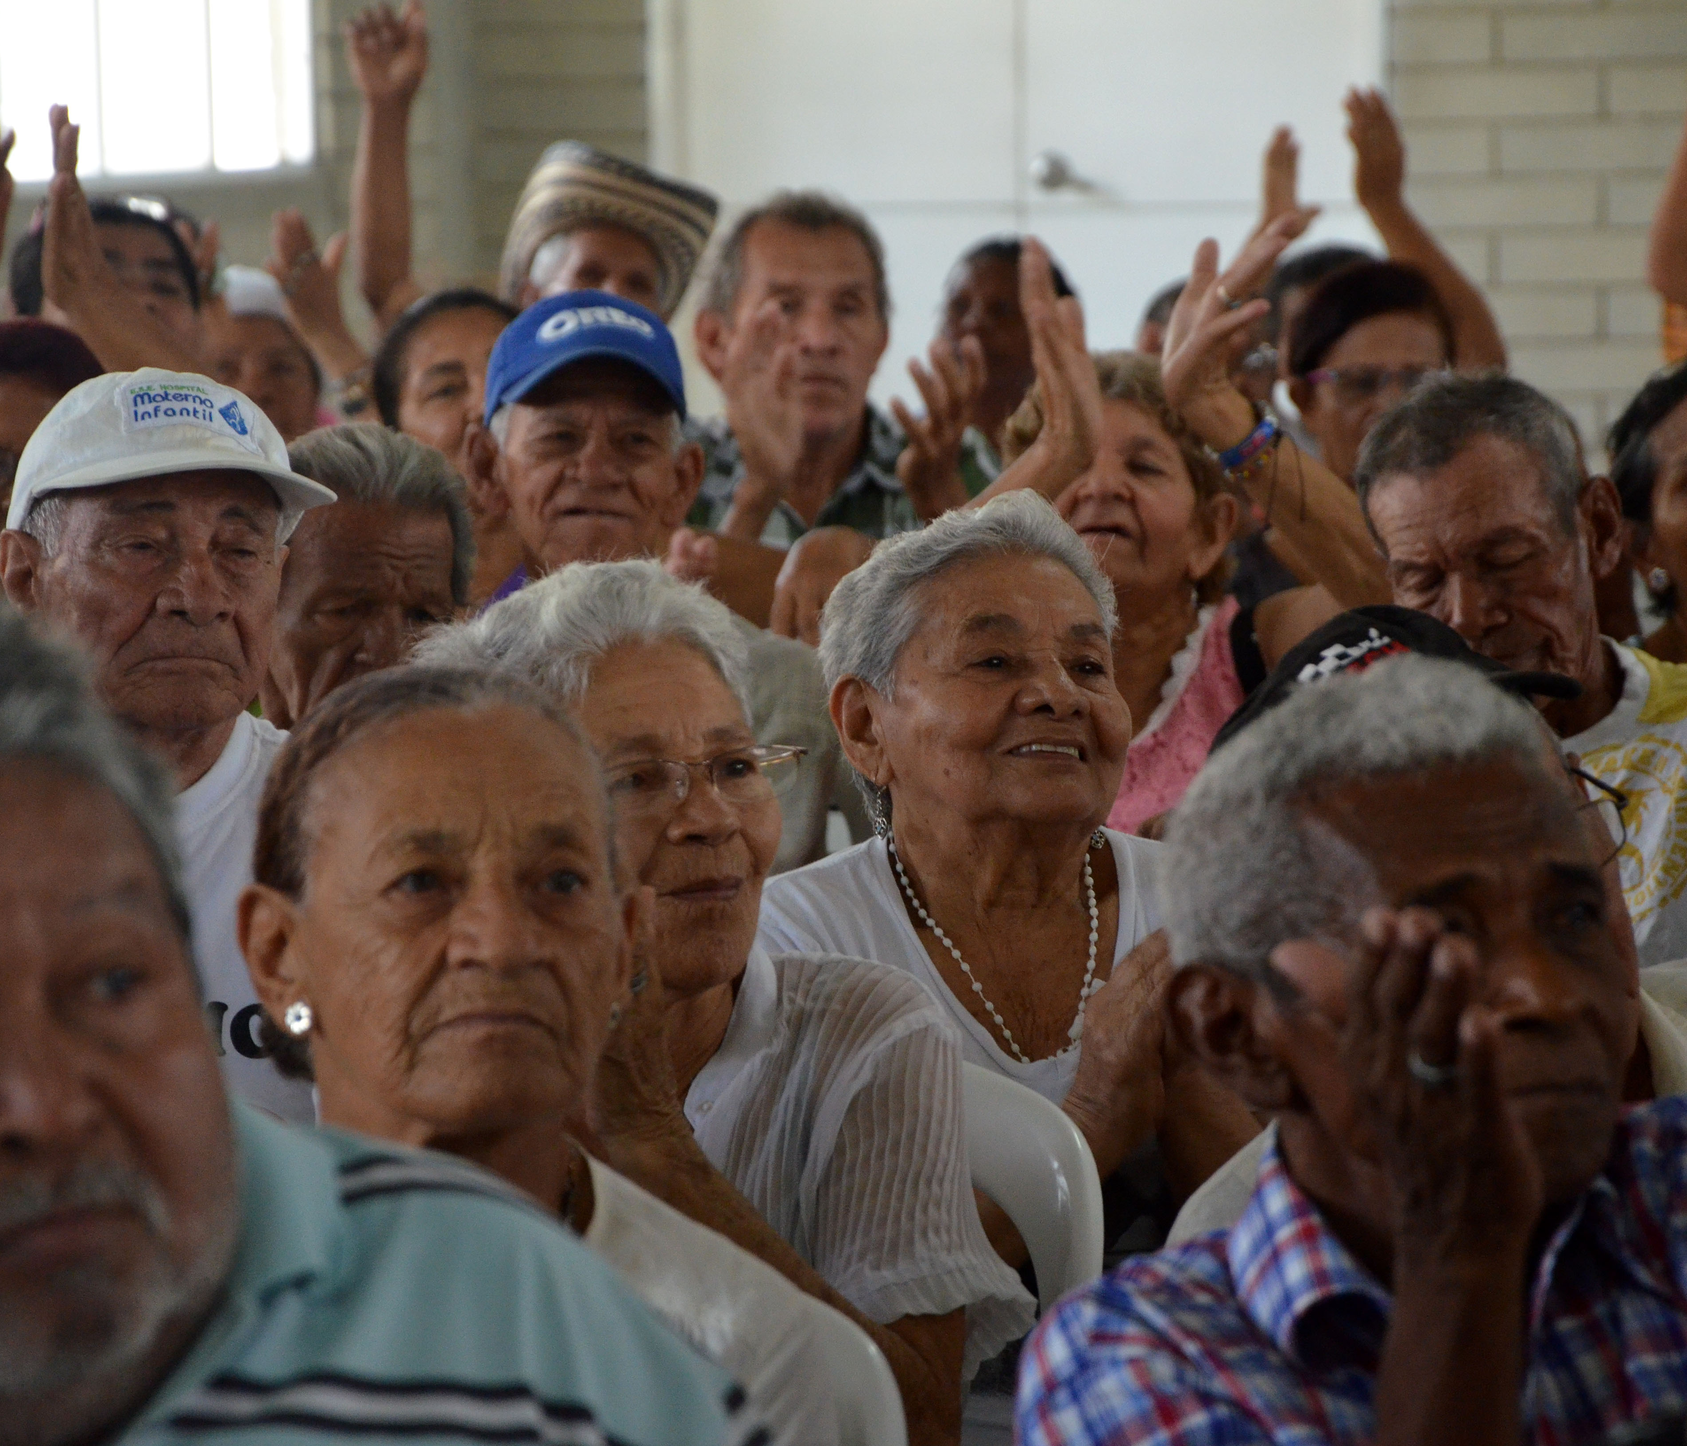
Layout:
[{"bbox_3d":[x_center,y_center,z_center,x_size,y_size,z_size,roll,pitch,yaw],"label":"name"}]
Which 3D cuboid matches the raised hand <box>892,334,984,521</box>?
[{"bbox_3d":[0.088,-0.271,8.700,0.080,0.170,0.095,2,6,-45],"label":"raised hand"}]

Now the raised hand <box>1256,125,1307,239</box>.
[{"bbox_3d":[0.527,-0.651,11.500,0.055,0.150,0.080,2,4,-18],"label":"raised hand"}]

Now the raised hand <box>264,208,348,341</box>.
[{"bbox_3d":[-0.612,-0.511,10.900,0.095,0.160,0.060,-17,5,-36],"label":"raised hand"}]

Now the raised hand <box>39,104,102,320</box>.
[{"bbox_3d":[-0.668,-0.441,8.200,0.055,0.185,0.090,-6,4,-17],"label":"raised hand"}]

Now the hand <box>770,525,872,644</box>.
[{"bbox_3d":[-0.018,-0.116,8.100,0.100,0.110,0.095,2,5,30],"label":"hand"}]

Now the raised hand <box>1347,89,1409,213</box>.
[{"bbox_3d":[0.643,-0.694,11.500,0.060,0.160,0.080,-4,5,31],"label":"raised hand"}]

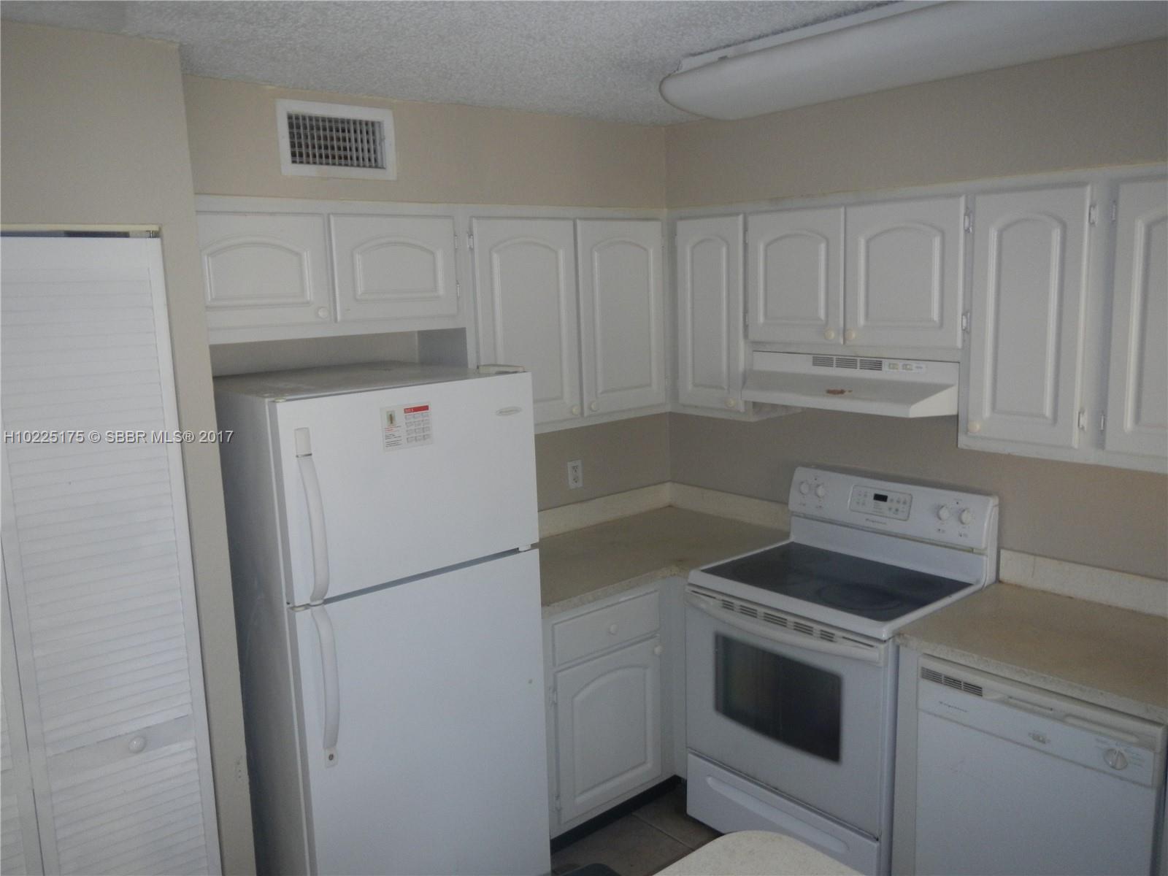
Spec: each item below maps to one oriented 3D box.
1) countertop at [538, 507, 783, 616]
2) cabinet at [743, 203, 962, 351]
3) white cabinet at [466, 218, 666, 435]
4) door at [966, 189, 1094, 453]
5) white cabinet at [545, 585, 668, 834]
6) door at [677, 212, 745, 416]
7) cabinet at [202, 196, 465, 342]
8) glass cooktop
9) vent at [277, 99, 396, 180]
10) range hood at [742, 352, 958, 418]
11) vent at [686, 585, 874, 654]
[{"bbox_3d":[0.148,0.425,3.473,1.200,0.037,0.690,-10,13,-40],"label":"countertop"},{"bbox_3d":[0.936,-0.517,3.052,0.315,0.478,0.775,-10,13,-40],"label":"cabinet"},{"bbox_3d":[-0.129,-0.418,3.366,0.878,0.734,0.315,-10,13,-40],"label":"white cabinet"},{"bbox_3d":[1.198,-0.323,2.552,0.022,0.676,0.316,-10,13,-40],"label":"door"},{"bbox_3d":[-0.105,0.854,3.381,0.575,0.765,0.615,-10,13,-40],"label":"white cabinet"},{"bbox_3d":[0.463,-0.451,3.449,0.024,0.694,0.308,-10,13,-41],"label":"door"},{"bbox_3d":[-0.793,-0.493,2.773,0.867,0.378,0.315,-10,13,-40],"label":"cabinet"},{"bbox_3d":[0.800,0.461,3.055,0.484,0.020,0.693,-10,13,-40],"label":"glass cooktop"},{"bbox_3d":[-0.681,-0.825,2.628,0.351,0.197,0.022,-10,13,-40],"label":"vent"},{"bbox_3d":[0.893,-0.193,3.061,0.455,0.153,0.760,-10,13,-40],"label":"range hood"},{"bbox_3d":[0.579,0.542,2.872,0.040,0.044,0.716,-10,13,-40],"label":"vent"}]

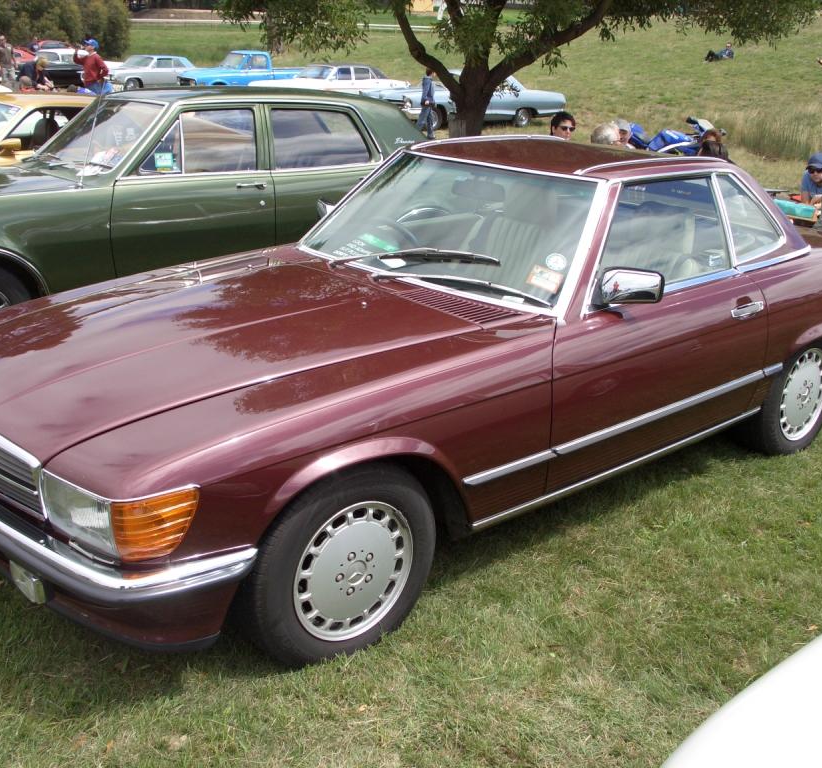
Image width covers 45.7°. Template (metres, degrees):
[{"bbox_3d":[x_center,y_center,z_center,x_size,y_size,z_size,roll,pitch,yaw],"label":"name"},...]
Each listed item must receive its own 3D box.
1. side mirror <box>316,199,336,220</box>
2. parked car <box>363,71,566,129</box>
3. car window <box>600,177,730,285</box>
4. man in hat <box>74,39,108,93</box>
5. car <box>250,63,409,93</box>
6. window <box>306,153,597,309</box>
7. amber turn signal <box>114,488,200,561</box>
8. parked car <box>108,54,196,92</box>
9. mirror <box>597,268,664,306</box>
[{"bbox_3d":[-0.392,-0.767,4.396,0.085,0.105,0.190,-8,21,-25],"label":"side mirror"},{"bbox_3d":[1.466,-7.440,25.390,5.420,1.420,2.000,-12,22,-34],"label":"parked car"},{"bbox_3d":[0.868,-0.517,3.478,0.850,0.410,0.050,-14,1,-38],"label":"car window"},{"bbox_3d":[-6.120,-5.730,18.884,0.580,1.780,0.520,-3,19,-11],"label":"man in hat"},{"bbox_3d":[-2.530,-9.360,30.700,5.000,1.420,1.880,-14,24,-38],"label":"car"},{"bbox_3d":[0.132,-0.645,3.736,1.380,0.100,0.550,21,69,46],"label":"window"},{"bbox_3d":[-0.595,0.328,2.298,0.182,0.172,0.120,-14,24,-38],"label":"amber turn signal"},{"bbox_3d":[-9.350,-11.200,35.400,1.860,1.410,4.800,15,23,36],"label":"parked car"},{"bbox_3d":[0.718,-0.321,3.175,0.195,0.105,0.085,10,21,25],"label":"mirror"}]

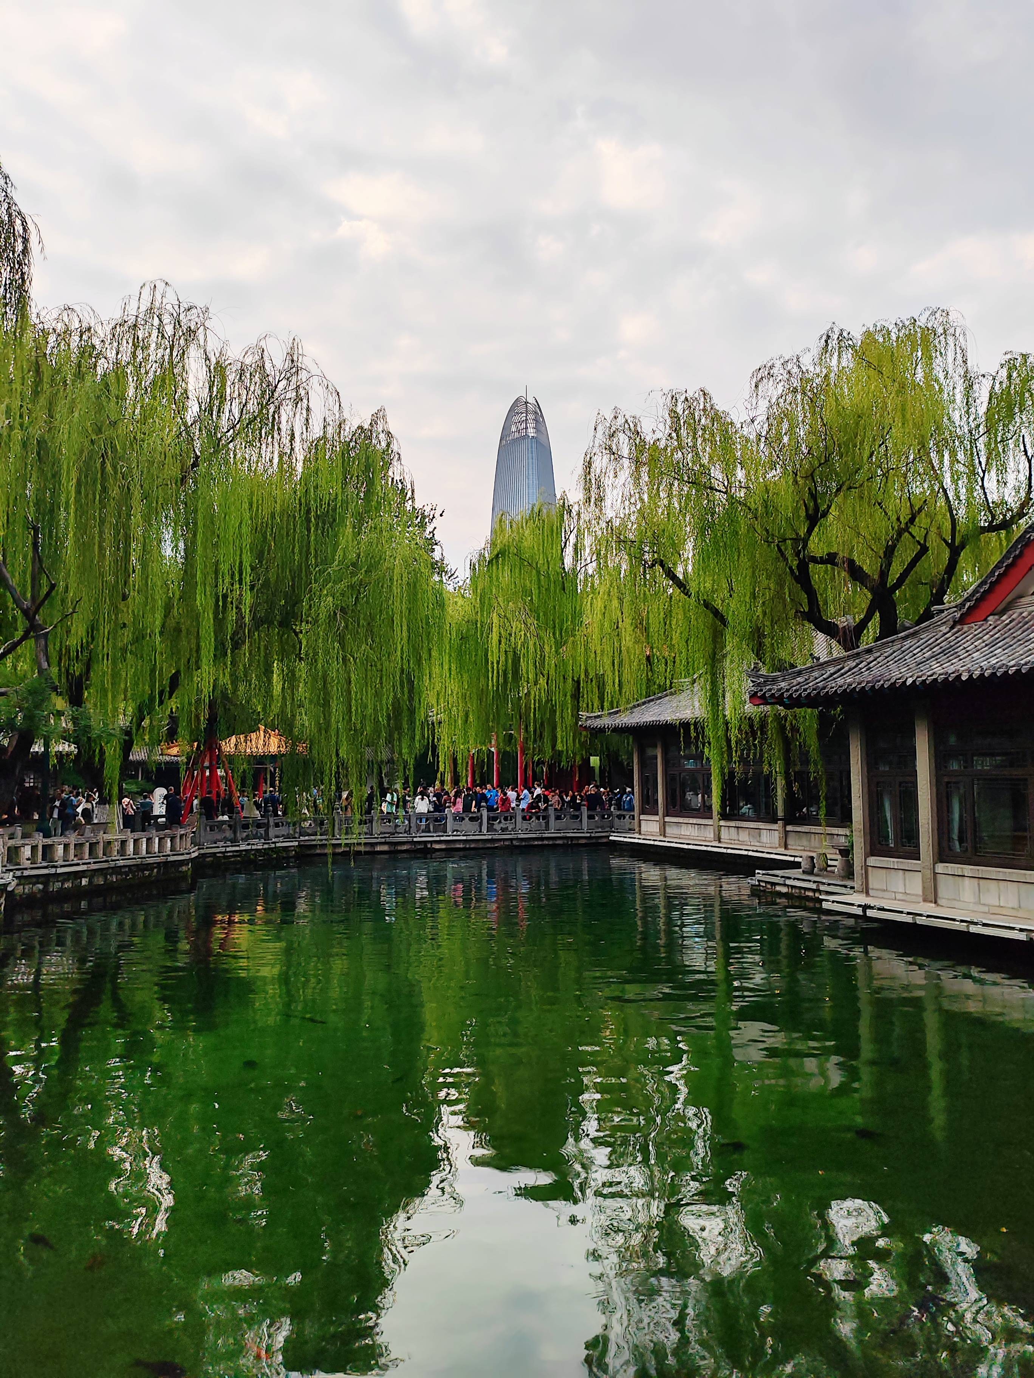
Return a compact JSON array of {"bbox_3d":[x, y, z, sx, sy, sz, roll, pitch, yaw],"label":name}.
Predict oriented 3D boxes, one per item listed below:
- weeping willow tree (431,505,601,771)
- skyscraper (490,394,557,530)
[{"bbox_3d":[0.023,-1.276,46.243,7.600,14.000,7.200,-1,-5,0],"label":"weeping willow tree"},{"bbox_3d":[7.160,-82.491,839.053,46.000,301.000,46.000,-3,-5,29],"label":"skyscraper"}]

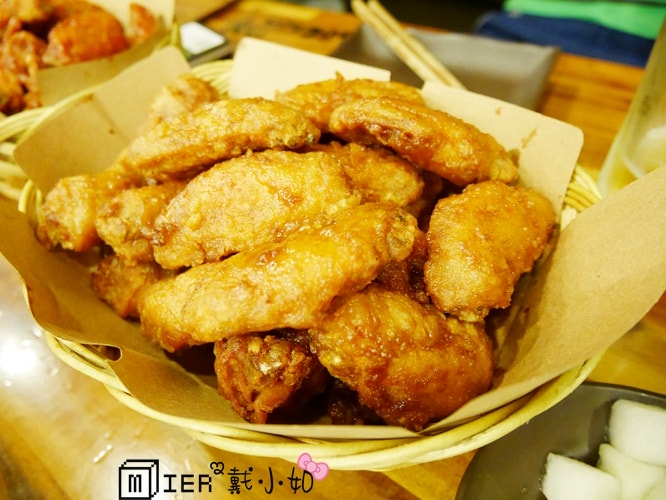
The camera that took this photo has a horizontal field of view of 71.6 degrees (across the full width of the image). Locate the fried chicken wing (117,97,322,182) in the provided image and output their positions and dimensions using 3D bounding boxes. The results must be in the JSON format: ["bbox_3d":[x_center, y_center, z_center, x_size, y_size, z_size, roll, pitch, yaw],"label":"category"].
[{"bbox_3d":[-0.051,-0.052,0.218,0.094,0.028,0.036,-18,70,-15],"label":"fried chicken wing"}]

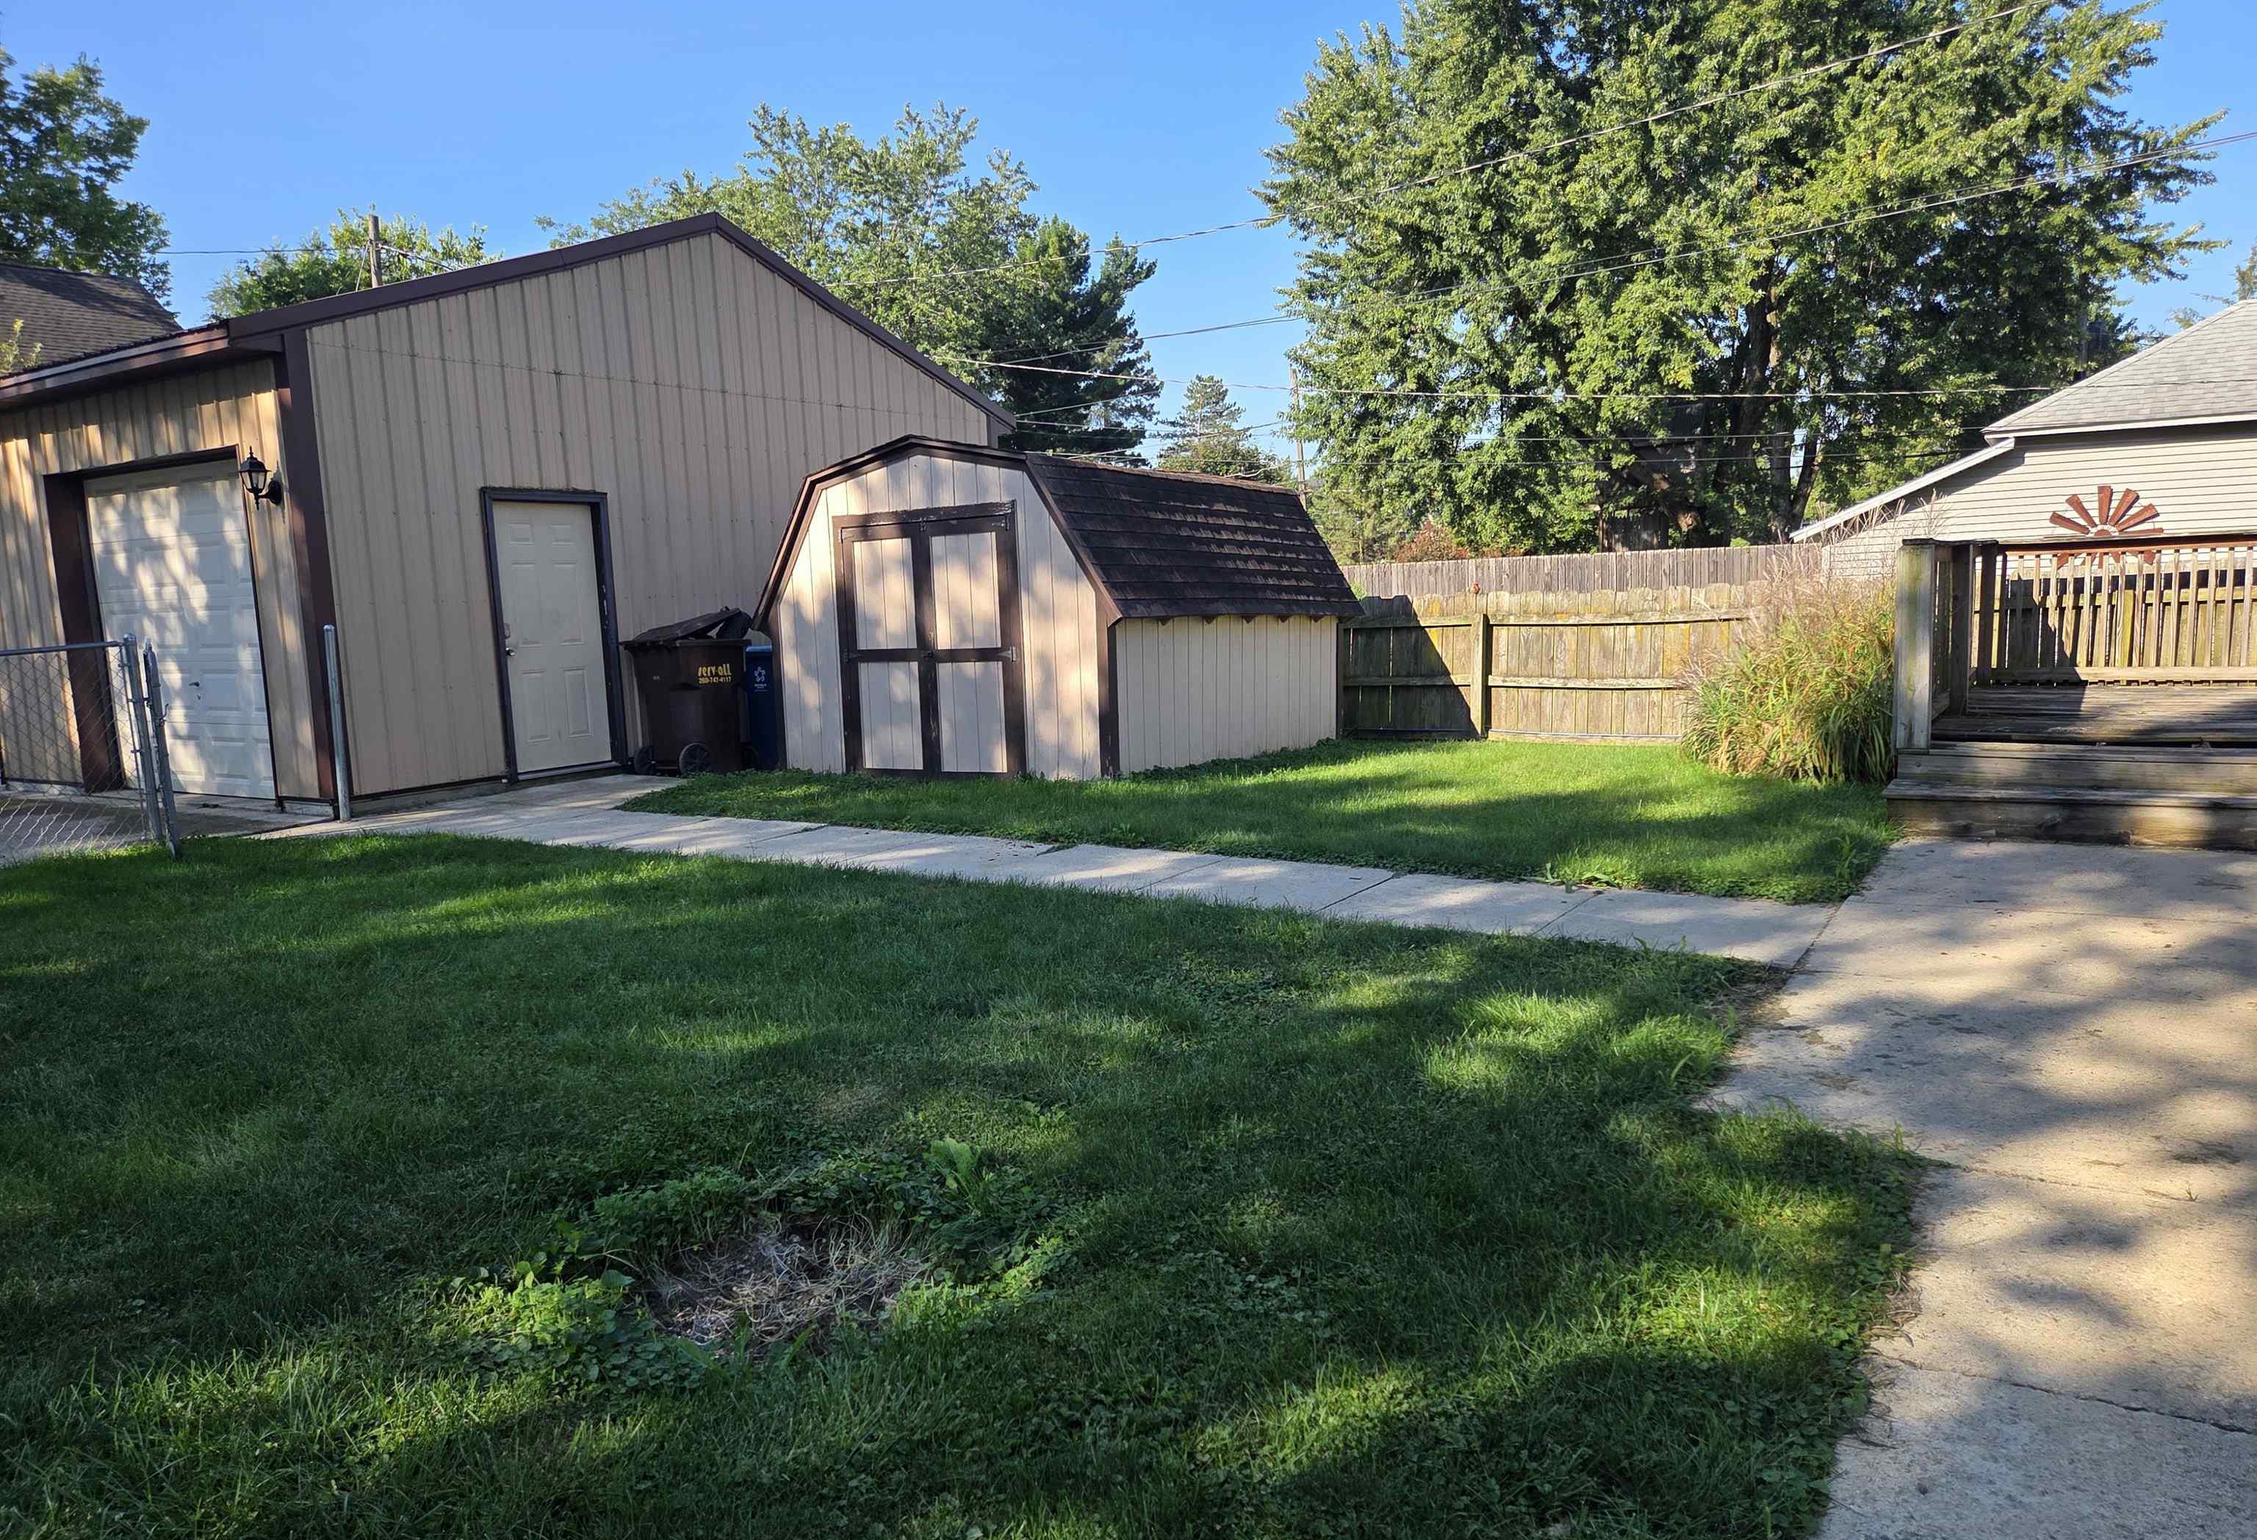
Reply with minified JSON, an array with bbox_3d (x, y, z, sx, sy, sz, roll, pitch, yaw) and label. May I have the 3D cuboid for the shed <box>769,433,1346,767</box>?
[{"bbox_3d":[-0.450,-1.360,12.380,3.380,2.470,3.850,2,7,32],"label":"shed"}]

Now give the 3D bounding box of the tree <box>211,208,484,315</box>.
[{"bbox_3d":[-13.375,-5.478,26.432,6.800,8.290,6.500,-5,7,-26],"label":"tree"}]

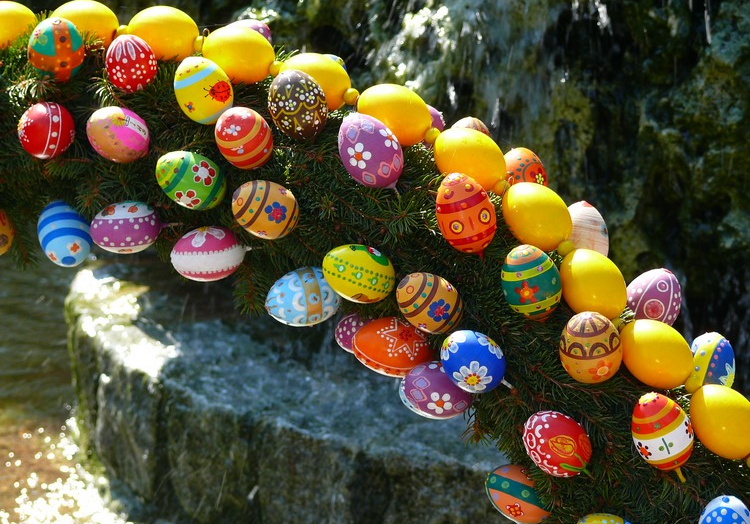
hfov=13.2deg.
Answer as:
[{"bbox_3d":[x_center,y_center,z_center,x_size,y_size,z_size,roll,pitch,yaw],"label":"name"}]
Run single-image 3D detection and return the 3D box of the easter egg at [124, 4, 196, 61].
[{"bbox_3d":[-0.171,-0.184,2.610,0.061,0.045,0.045,11,0,20],"label":"easter egg"}]

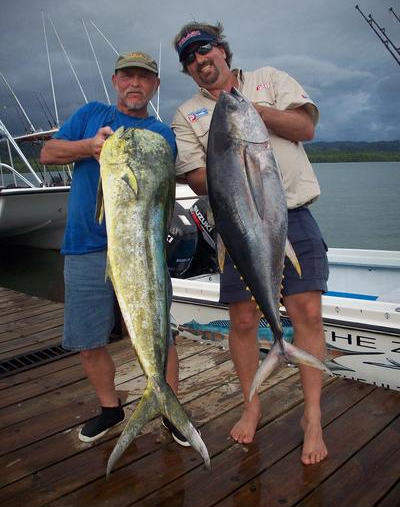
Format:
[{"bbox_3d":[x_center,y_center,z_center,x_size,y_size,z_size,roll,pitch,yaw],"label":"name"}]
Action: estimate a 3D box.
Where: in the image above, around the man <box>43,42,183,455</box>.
[{"bbox_3d":[-0.335,0.004,2.480,0.640,1.715,0.470,-2,9,-4],"label":"man"}]

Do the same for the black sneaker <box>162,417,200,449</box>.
[{"bbox_3d":[-0.081,0.780,2.669,0.110,0.110,0.285,-6,10,-28],"label":"black sneaker"}]

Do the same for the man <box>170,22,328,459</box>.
[{"bbox_3d":[0.234,-0.052,2.443,0.640,1.810,0.500,1,9,14],"label":"man"}]

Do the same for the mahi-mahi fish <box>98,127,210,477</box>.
[{"bbox_3d":[-0.188,0.208,2.158,0.400,1.333,0.170,-1,7,12],"label":"mahi-mahi fish"}]

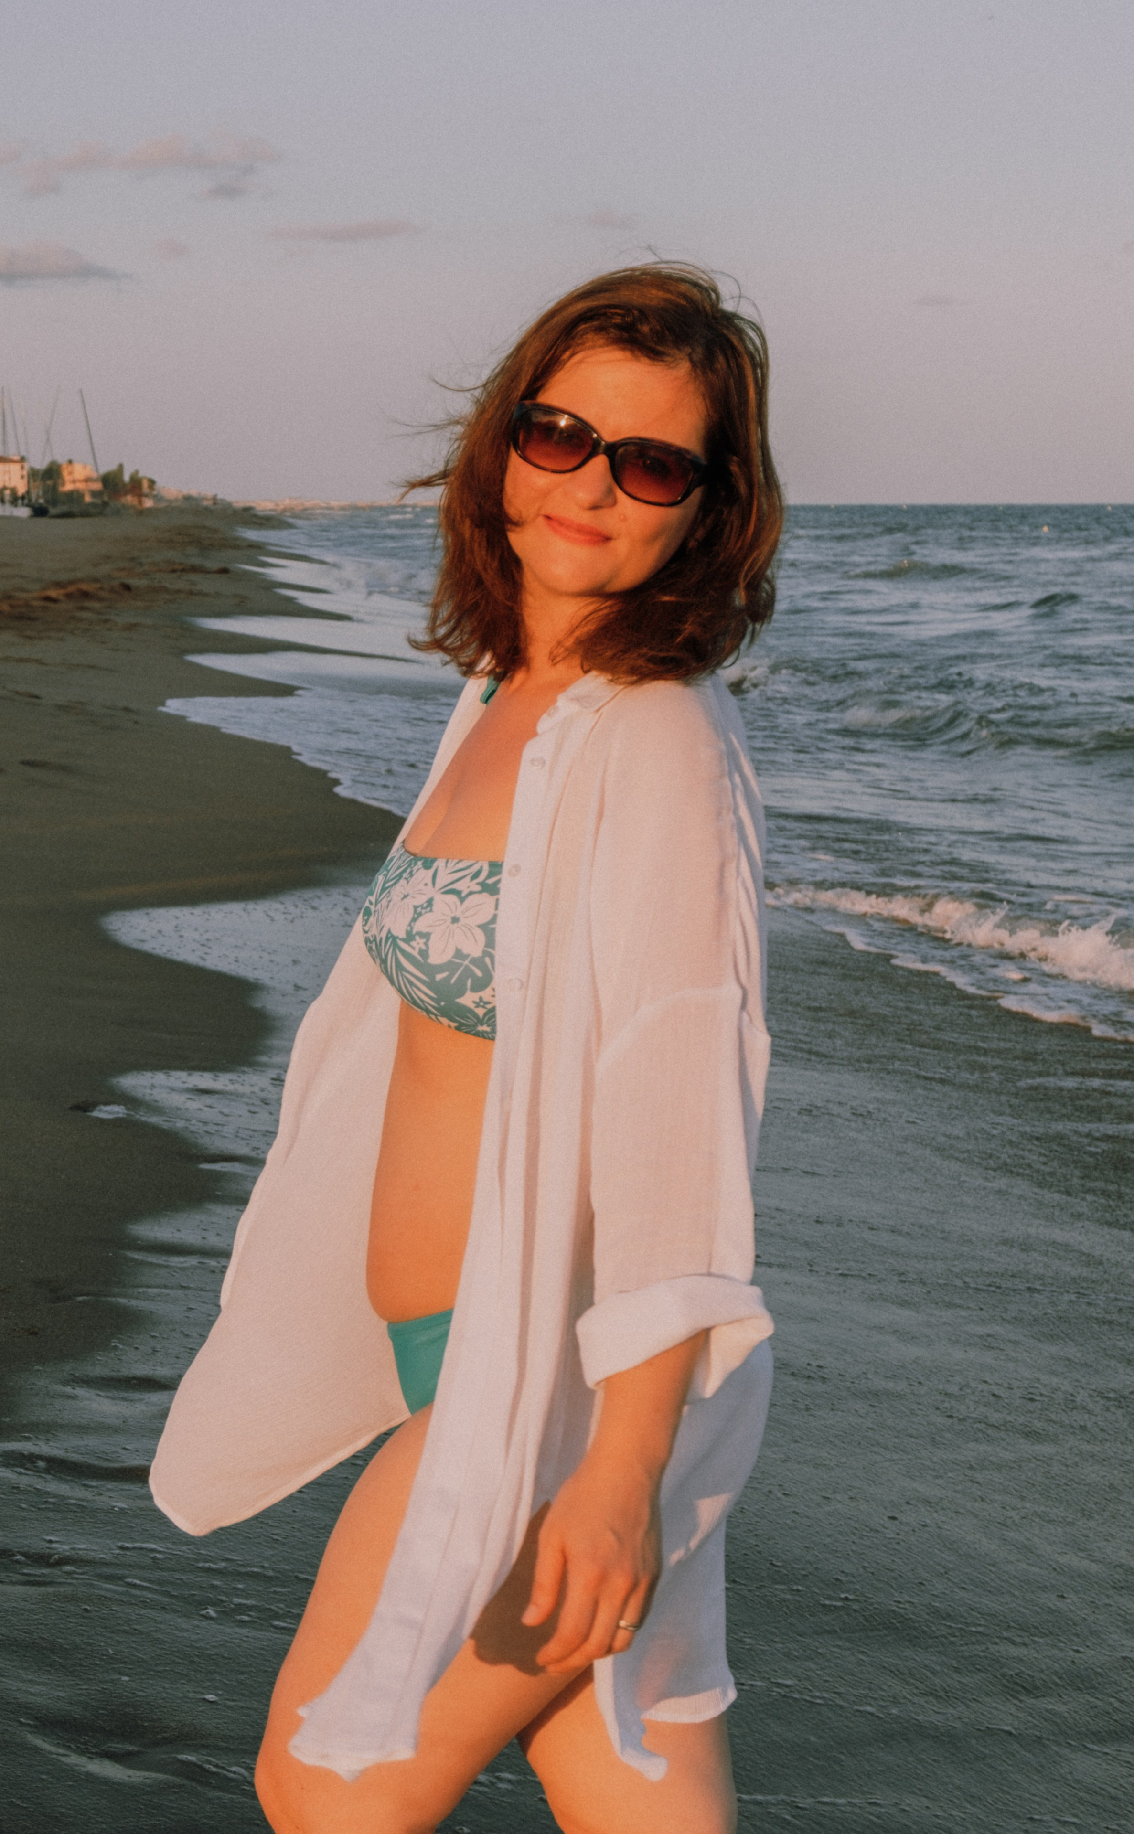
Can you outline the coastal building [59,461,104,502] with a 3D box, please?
[{"bbox_3d":[-99.810,-89.190,450.000,10.000,9.000,9.000,-5,12,-24],"label":"coastal building"}]

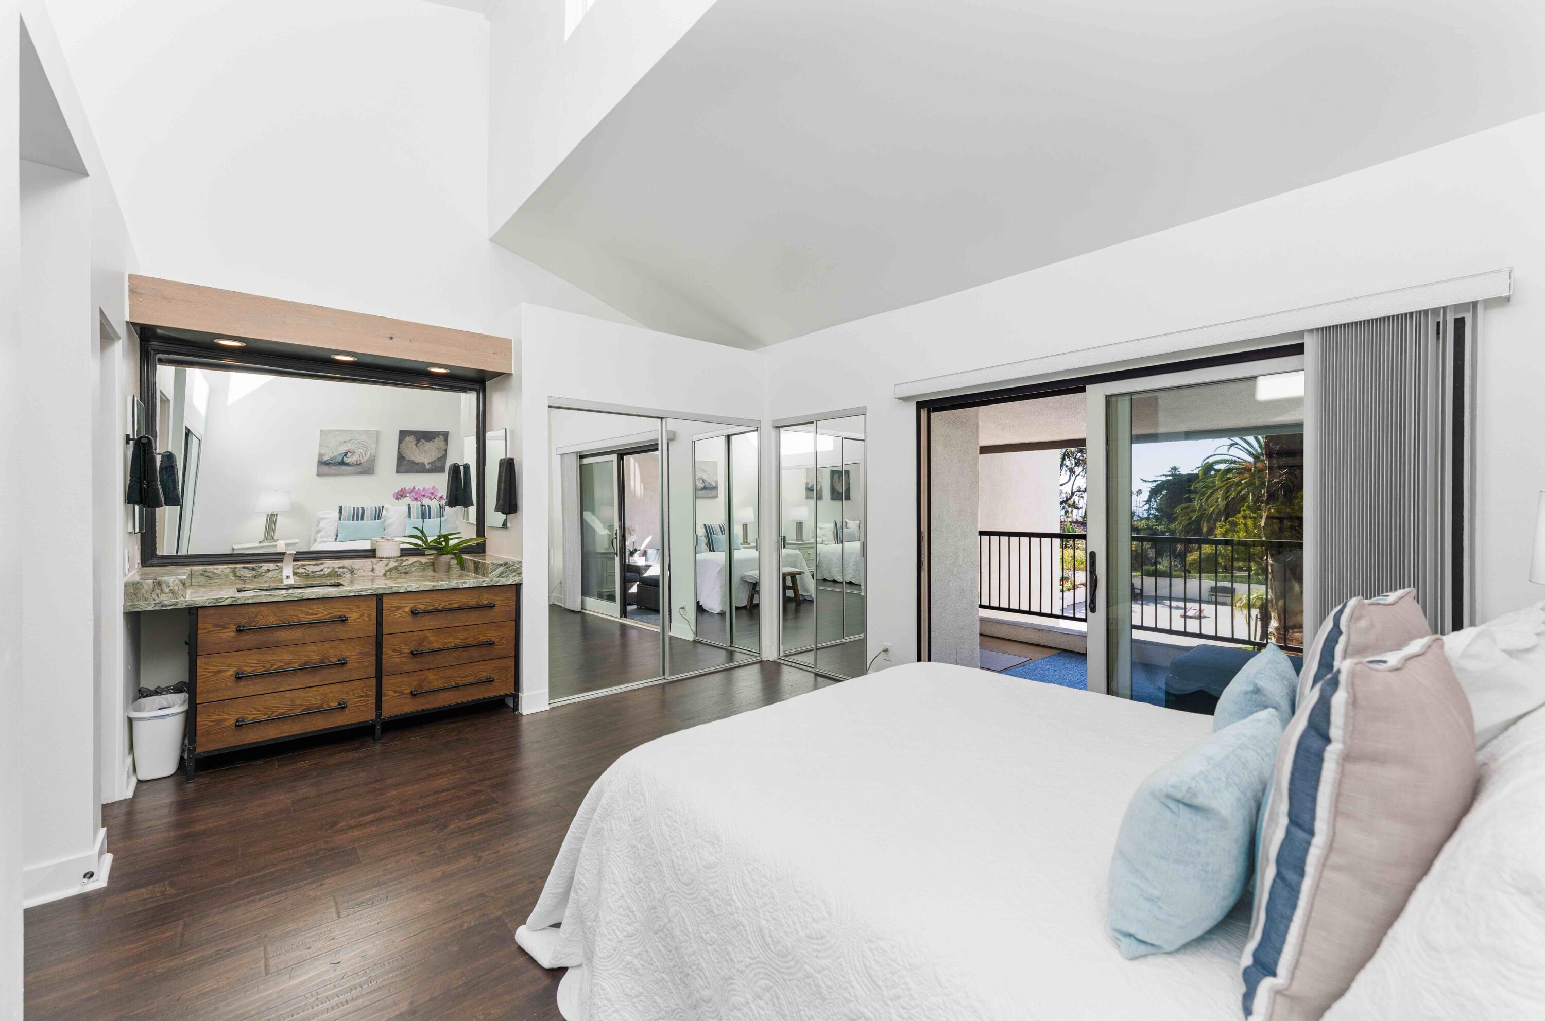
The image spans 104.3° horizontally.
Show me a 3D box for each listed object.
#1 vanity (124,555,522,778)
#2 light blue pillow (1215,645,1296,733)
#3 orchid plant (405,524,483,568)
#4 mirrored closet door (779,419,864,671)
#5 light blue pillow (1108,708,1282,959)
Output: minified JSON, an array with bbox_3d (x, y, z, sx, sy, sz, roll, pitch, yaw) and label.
[{"bbox_3d":[-2.536,0.820,3.608,1.775,0.985,0.740,0,0,-40],"label":"vanity"},{"bbox_3d":[1.178,0.495,1.474,0.480,0.285,0.130,0,13,-42],"label":"light blue pillow"},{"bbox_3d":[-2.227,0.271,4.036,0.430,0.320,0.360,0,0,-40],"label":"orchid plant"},{"bbox_3d":[0.392,0.290,4.879,0.060,2.030,1.000,0,0,-40],"label":"mirrored closet door"},{"bbox_3d":[0.701,0.500,0.970,0.480,0.285,0.140,0,14,-39],"label":"light blue pillow"}]

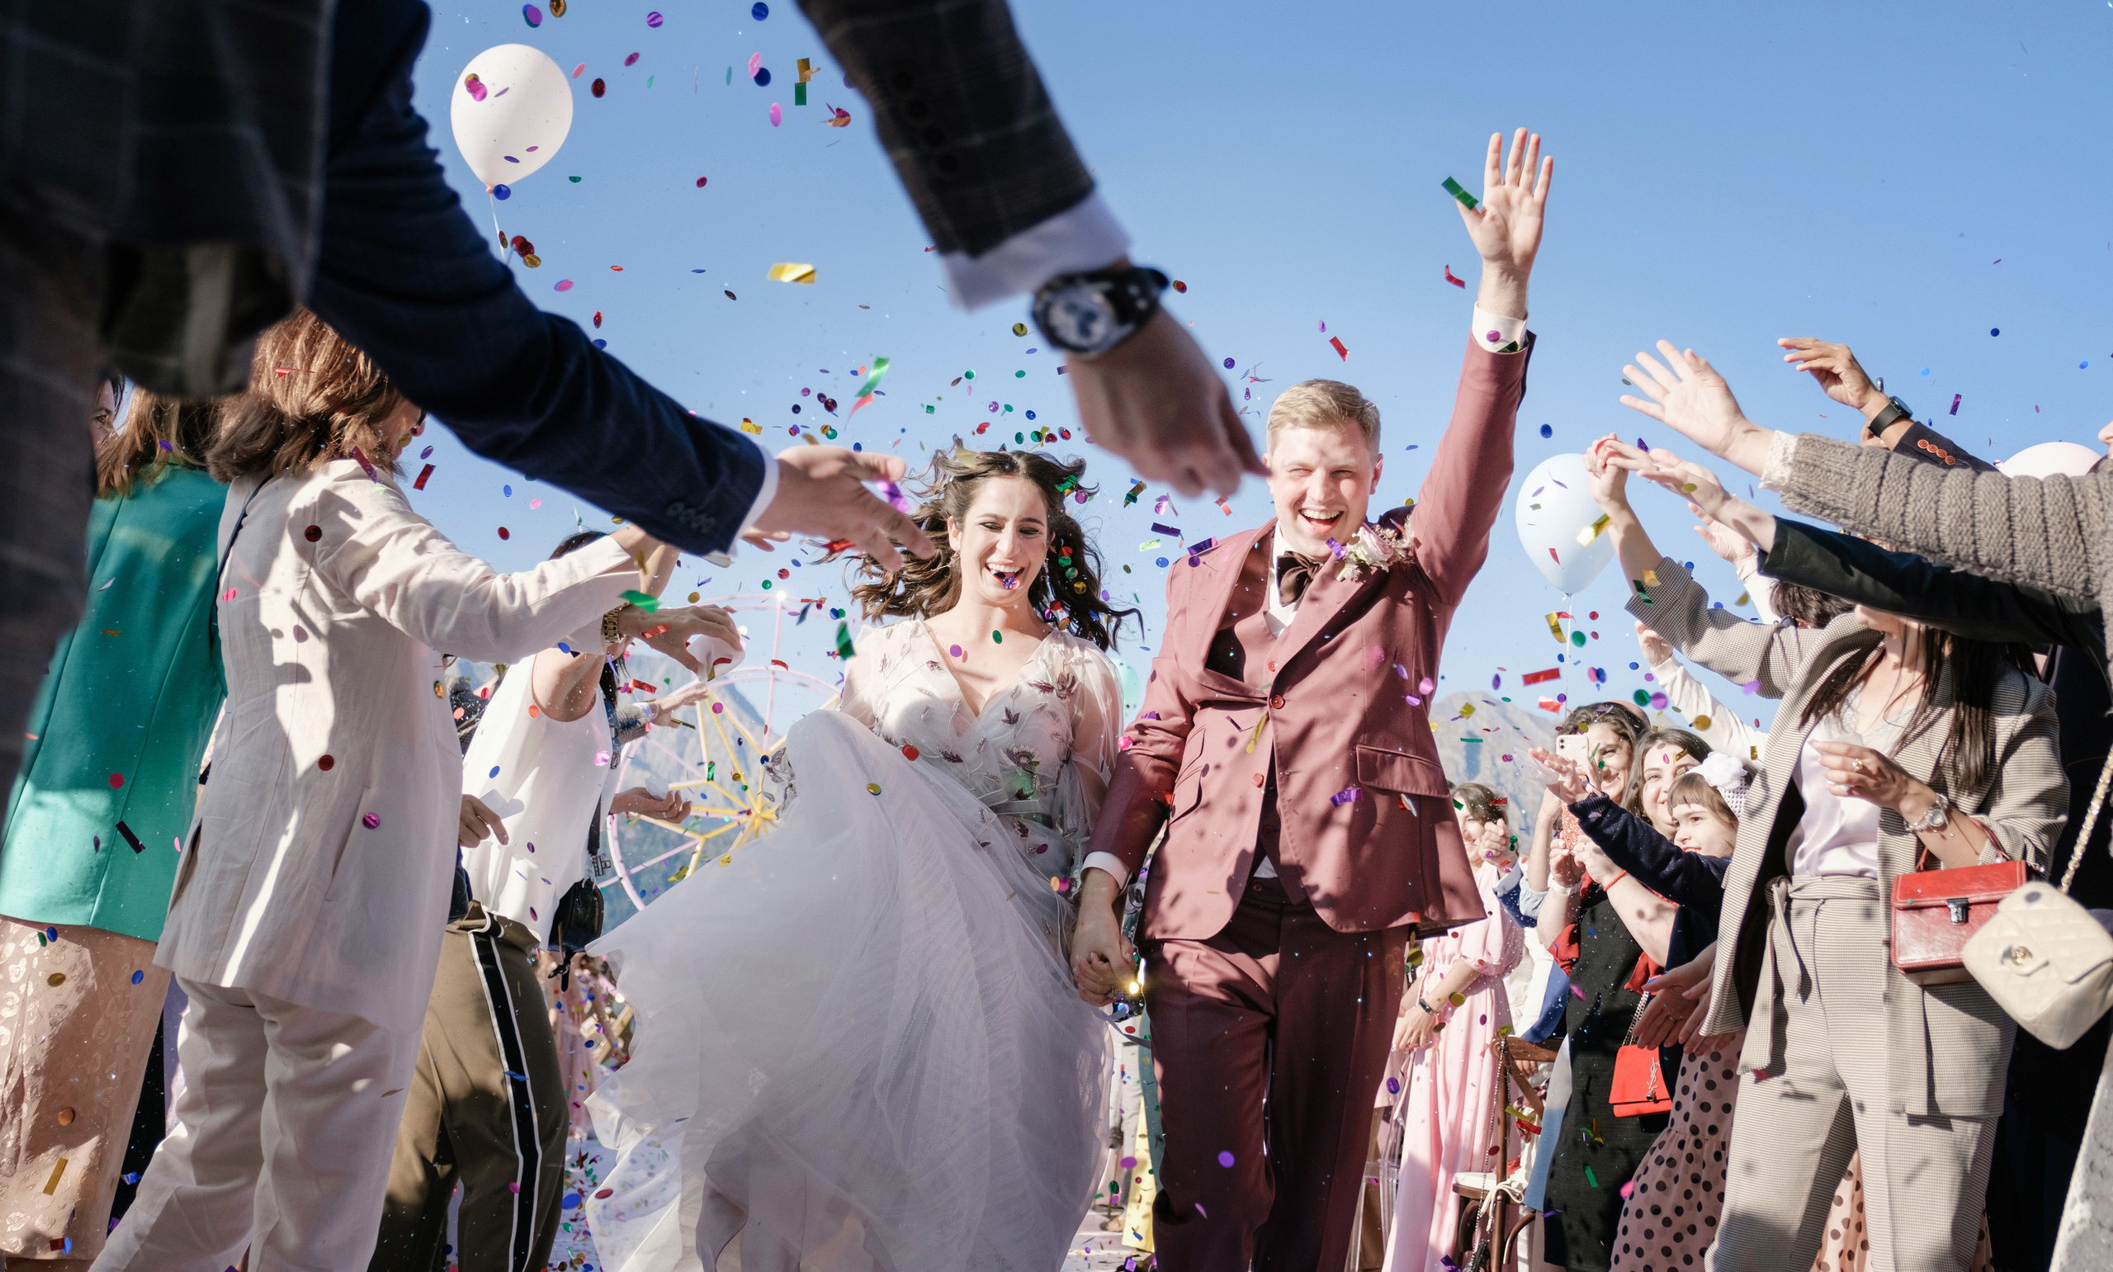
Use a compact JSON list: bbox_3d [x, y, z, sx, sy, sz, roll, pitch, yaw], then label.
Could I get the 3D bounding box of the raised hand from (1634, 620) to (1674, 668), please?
[{"bbox_3d":[1.337,0.017,5.100,0.085,0.125,0.080,-20,8,39],"label":"raised hand"}]

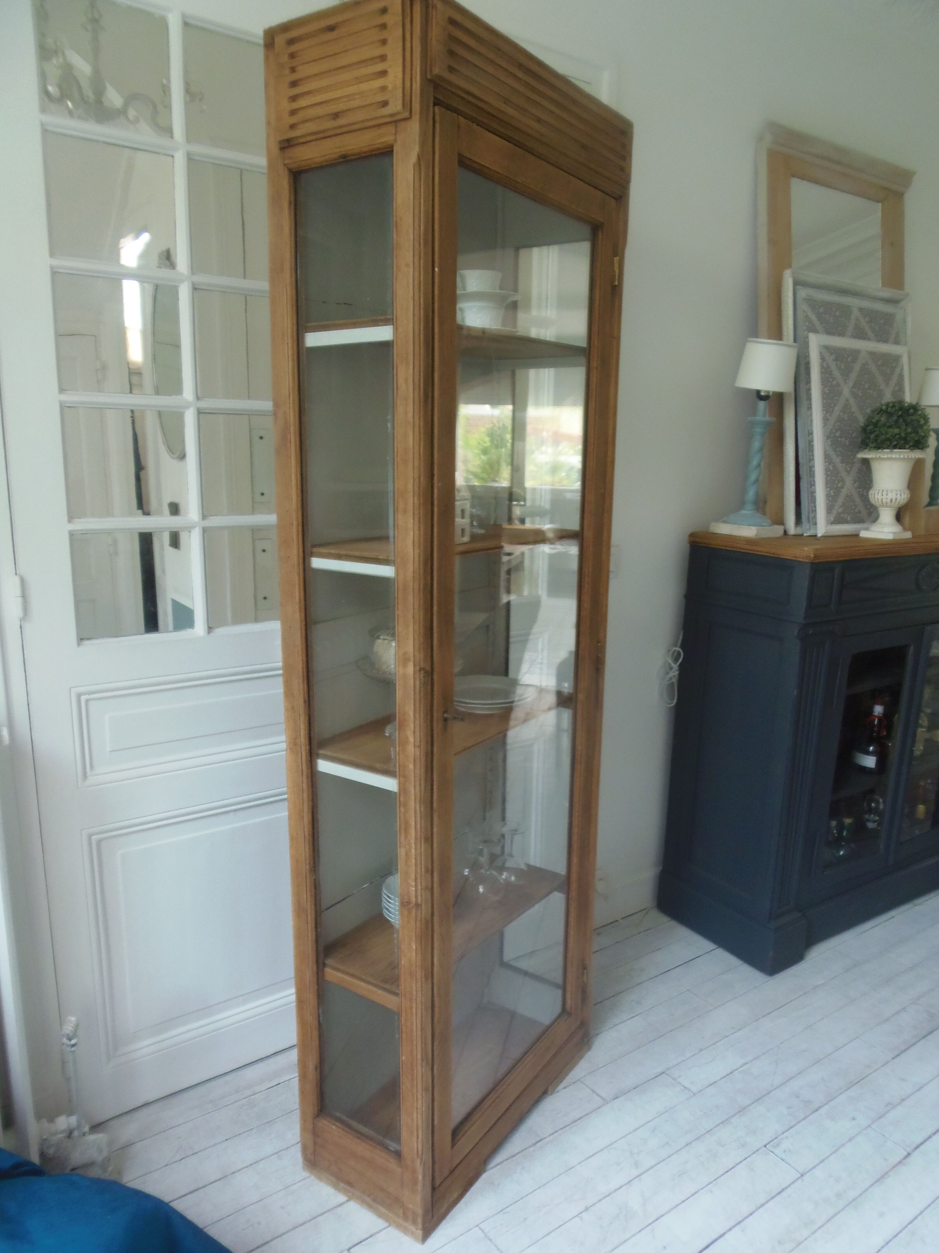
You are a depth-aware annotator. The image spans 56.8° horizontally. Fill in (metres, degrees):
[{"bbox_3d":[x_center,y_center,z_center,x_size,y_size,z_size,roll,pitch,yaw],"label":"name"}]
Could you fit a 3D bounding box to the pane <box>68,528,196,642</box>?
[{"bbox_3d":[-0.637,-0.082,1.657,0.220,0.206,0.020,-7,14,-33],"label":"pane"}]

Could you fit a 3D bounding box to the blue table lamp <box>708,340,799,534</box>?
[{"bbox_3d":[0.817,-0.527,2.450,0.157,0.531,0.157,-7,14,-33],"label":"blue table lamp"}]

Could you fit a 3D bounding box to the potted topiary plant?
[{"bbox_3d":[1.197,-0.441,2.446,0.196,0.377,0.196,-7,14,-33],"label":"potted topiary plant"}]

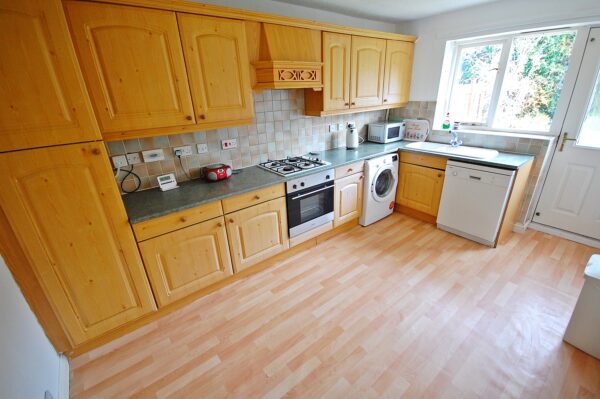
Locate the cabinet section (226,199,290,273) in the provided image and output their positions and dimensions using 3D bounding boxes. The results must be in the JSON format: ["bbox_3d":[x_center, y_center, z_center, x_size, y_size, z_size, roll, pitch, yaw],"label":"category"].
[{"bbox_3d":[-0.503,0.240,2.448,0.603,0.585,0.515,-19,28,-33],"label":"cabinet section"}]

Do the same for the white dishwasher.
[{"bbox_3d":[2.056,-0.024,2.848,0.550,0.838,0.597,-18,27,-33],"label":"white dishwasher"}]

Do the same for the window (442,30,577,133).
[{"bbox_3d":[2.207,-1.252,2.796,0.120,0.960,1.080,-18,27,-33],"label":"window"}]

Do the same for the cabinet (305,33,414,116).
[{"bbox_3d":[0.773,-1.492,3.046,1.583,0.785,0.325,-18,27,-33],"label":"cabinet"}]

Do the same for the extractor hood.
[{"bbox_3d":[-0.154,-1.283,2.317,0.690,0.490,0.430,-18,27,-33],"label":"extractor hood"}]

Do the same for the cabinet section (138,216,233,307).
[{"bbox_3d":[-0.981,0.401,2.120,0.600,0.585,0.515,-19,28,-33],"label":"cabinet section"}]

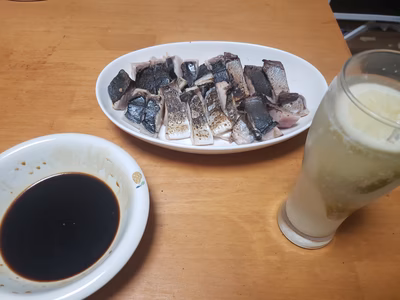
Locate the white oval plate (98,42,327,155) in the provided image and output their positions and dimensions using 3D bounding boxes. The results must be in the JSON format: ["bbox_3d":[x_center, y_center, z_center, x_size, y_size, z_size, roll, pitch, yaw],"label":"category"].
[{"bbox_3d":[0.017,-0.060,0.351,0.260,0.035,0.167,1,56,-3],"label":"white oval plate"}]

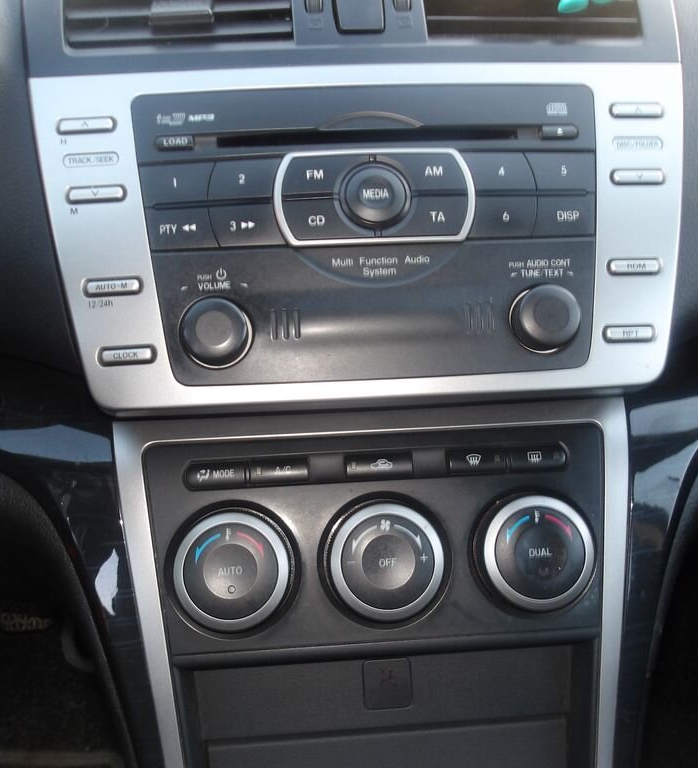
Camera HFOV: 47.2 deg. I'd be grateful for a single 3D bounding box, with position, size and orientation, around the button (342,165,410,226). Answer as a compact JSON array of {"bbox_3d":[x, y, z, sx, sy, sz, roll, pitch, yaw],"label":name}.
[{"bbox_3d":[0.011,-0.078,0.330,0.028,0.026,0.009,-3,-8,-4],"label":"button"}]

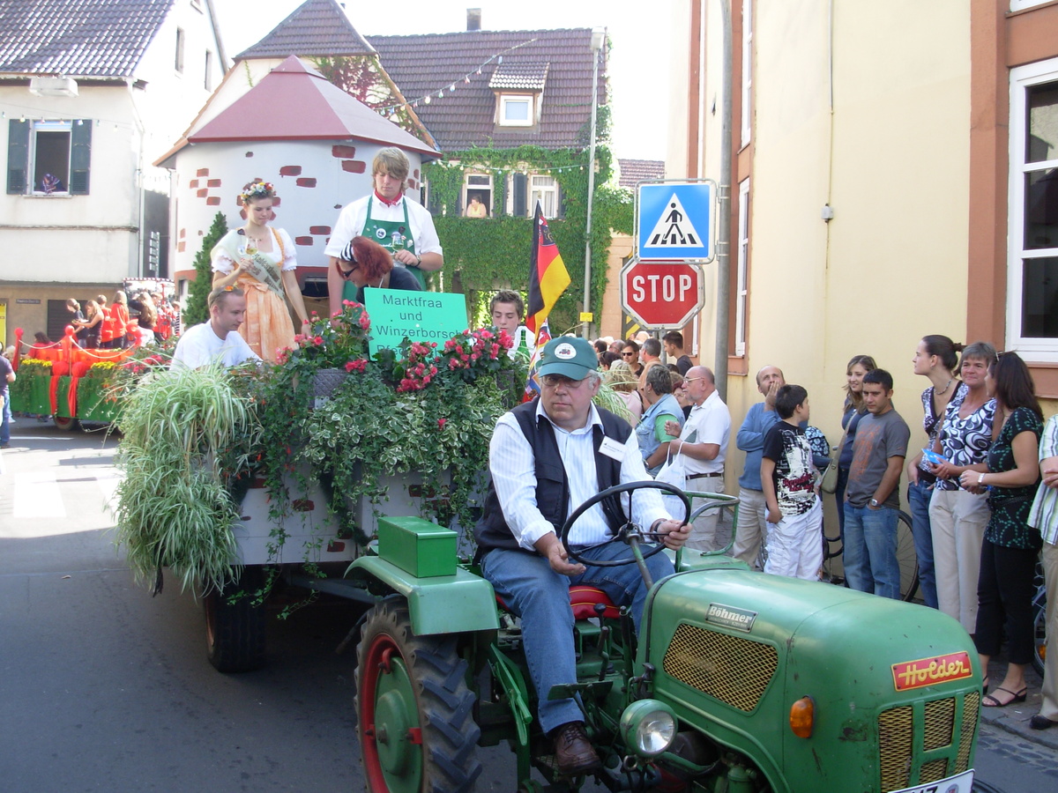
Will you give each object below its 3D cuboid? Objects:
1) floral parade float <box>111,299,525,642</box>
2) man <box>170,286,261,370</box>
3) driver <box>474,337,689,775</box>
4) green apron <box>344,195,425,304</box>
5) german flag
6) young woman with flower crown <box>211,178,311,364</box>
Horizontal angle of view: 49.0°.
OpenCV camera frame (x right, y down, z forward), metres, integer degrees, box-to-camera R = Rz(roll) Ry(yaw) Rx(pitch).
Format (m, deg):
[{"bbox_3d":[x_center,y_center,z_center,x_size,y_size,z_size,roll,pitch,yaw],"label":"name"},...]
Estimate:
[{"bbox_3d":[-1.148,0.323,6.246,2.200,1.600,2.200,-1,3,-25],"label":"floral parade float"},{"bbox_3d":[-1.516,0.030,5.650,0.540,1.150,0.480,2,3,30],"label":"man"},{"bbox_3d":[0.143,0.441,3.580,0.660,1.249,0.820,0,3,-22],"label":"driver"},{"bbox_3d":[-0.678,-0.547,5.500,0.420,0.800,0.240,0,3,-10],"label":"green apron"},{"bbox_3d":[0.090,-0.632,5.800,0.230,0.680,0.140,0,3,-10],"label":"german flag"},{"bbox_3d":[-1.415,-0.277,6.100,0.520,1.700,0.450,0,3,-14],"label":"young woman with flower crown"}]

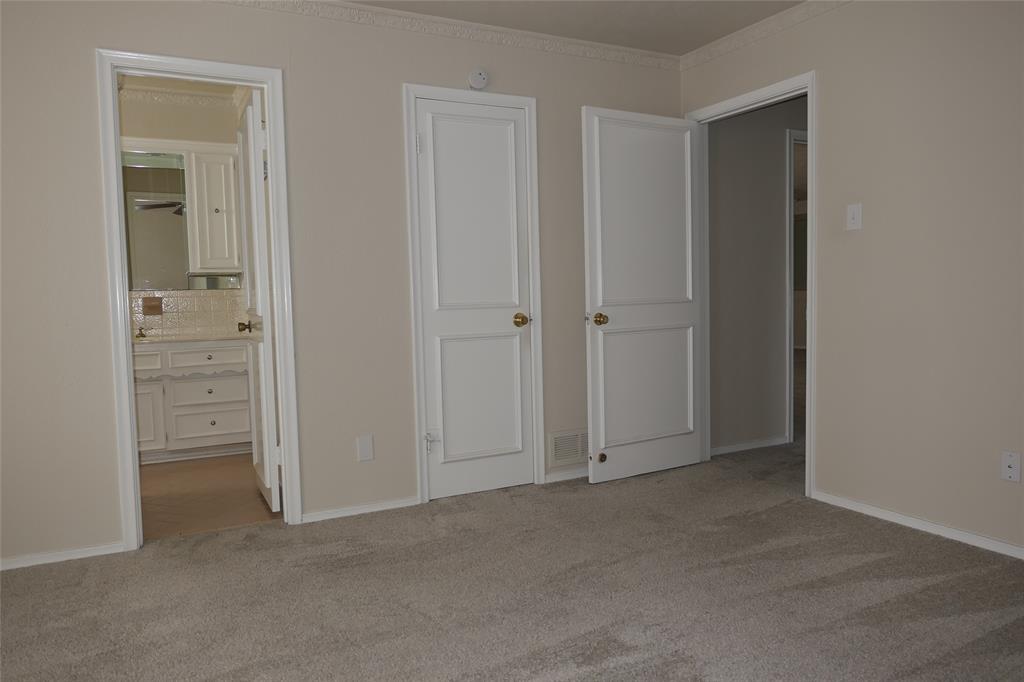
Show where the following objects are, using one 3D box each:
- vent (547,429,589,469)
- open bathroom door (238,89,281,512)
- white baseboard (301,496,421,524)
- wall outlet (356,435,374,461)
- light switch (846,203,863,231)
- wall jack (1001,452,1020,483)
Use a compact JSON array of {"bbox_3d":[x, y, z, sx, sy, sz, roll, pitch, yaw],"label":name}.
[{"bbox_3d":[0.370,0.601,3.868,0.350,0.200,0.014,-3,4,-26],"label":"vent"},{"bbox_3d":[-1.302,-0.182,3.508,0.040,1.990,0.610,-3,4,-27],"label":"open bathroom door"},{"bbox_3d":[-0.731,0.829,3.342,0.569,0.045,0.014,-3,4,-26],"label":"white baseboard"},{"bbox_3d":[-0.713,0.524,3.339,0.074,0.122,0.009,-3,4,-26],"label":"wall outlet"},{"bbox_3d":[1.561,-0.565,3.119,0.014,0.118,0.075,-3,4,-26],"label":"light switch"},{"bbox_3d":[1.882,0.475,2.578,0.009,0.116,0.070,-3,4,-26],"label":"wall jack"}]

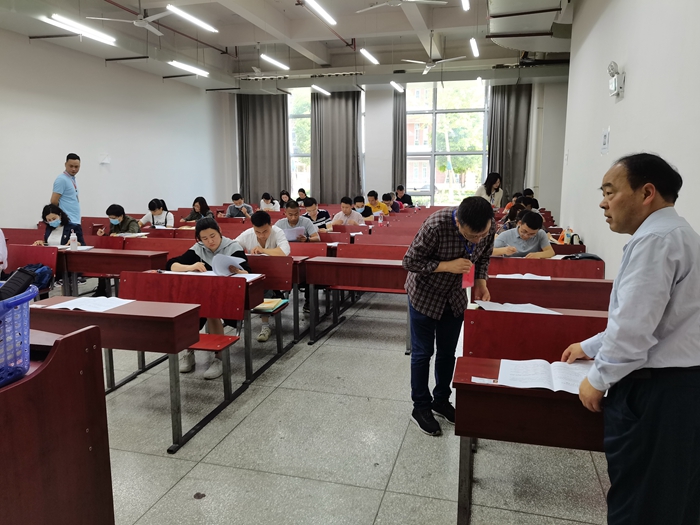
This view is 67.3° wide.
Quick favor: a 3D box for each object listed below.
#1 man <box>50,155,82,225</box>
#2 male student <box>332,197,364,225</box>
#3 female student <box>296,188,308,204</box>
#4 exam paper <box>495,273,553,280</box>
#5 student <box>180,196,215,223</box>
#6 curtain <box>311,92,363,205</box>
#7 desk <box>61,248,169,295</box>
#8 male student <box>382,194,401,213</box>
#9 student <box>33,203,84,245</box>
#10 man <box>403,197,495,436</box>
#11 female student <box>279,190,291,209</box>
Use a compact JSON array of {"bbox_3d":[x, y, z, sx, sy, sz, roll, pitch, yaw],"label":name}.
[{"bbox_3d":[-3.529,-0.433,6.619,0.340,1.790,0.480,3,10,16],"label":"man"},{"bbox_3d":[-0.028,-0.381,7.830,0.510,1.175,0.700,2,10,13],"label":"male student"},{"bbox_3d":[-1.158,-1.196,12.872,0.500,1.250,0.750,3,10,15],"label":"female student"},{"bbox_3d":[1.241,0.099,3.803,0.380,0.020,0.270,2,10,15],"label":"exam paper"},{"bbox_3d":[-2.496,-0.506,8.845,0.560,1.160,0.660,3,10,20],"label":"student"},{"bbox_3d":[-0.360,-2.661,14.086,1.405,3.641,0.180,3,10,15],"label":"curtain"},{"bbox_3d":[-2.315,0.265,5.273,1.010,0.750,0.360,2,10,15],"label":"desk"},{"bbox_3d":[0.817,-0.843,10.886,0.500,1.130,0.660,4,10,23],"label":"male student"},{"bbox_3d":[-3.322,-0.062,6.096,0.600,1.240,0.800,3,10,15],"label":"student"},{"bbox_3d":[0.549,0.315,3.037,0.470,1.380,0.570,-6,11,-31],"label":"man"},{"bbox_3d":[-1.526,-1.117,12.478,0.480,1.180,0.640,2,10,15],"label":"female student"}]

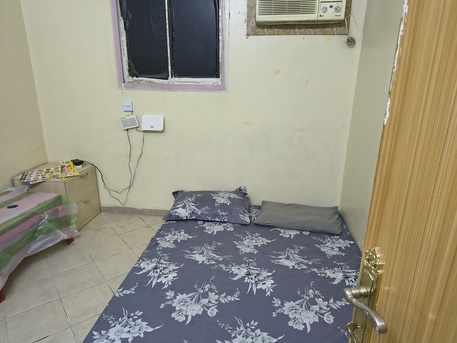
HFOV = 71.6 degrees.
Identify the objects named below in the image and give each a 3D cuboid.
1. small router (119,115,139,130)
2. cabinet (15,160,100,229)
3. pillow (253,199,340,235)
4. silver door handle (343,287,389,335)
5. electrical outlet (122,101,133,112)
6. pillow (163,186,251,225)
[{"bbox_3d":[-0.924,-0.460,2.957,0.160,0.104,0.030,-11,15,11],"label":"small router"},{"bbox_3d":[-1.631,0.252,3.079,0.510,0.525,0.480,3,18,7],"label":"cabinet"},{"bbox_3d":[0.597,0.369,2.701,0.680,0.115,0.420,4,18,11],"label":"pillow"},{"bbox_3d":[0.322,0.312,0.720,0.062,0.036,0.125,-4,19,-15],"label":"silver door handle"},{"bbox_3d":[-0.941,-0.609,2.968,0.084,0.088,0.022,3,18,7],"label":"electrical outlet"},{"bbox_3d":[-0.161,0.287,2.825,0.720,0.175,0.460,3,18,7],"label":"pillow"}]

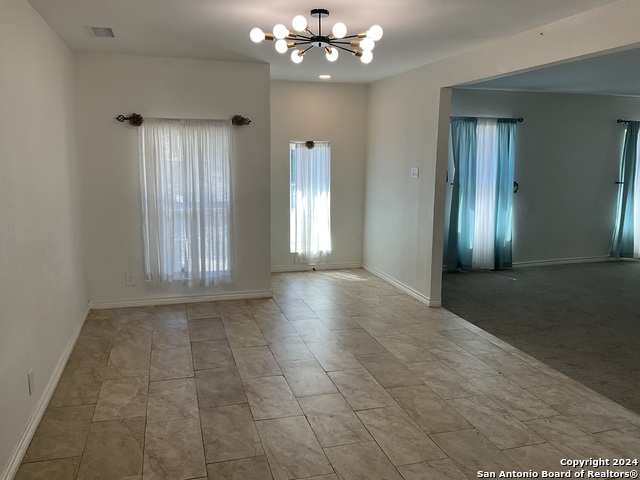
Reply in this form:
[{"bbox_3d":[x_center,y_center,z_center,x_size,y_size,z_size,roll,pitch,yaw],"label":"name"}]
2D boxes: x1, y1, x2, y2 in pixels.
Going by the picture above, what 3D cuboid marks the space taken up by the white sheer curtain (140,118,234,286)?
[{"bbox_3d":[-1.305,-0.365,5.380,0.880,1.655,0.100,-2,10,-16],"label":"white sheer curtain"}]

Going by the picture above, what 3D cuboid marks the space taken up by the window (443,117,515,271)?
[{"bbox_3d":[2.171,-0.608,7.252,1.070,2.040,0.130,-2,10,-16],"label":"window"}]

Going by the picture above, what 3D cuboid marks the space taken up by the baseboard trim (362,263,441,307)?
[{"bbox_3d":[0.927,0.496,6.518,0.125,0.090,1.993,-2,10,-16],"label":"baseboard trim"}]

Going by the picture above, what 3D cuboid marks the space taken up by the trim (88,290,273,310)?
[{"bbox_3d":[-1.401,0.624,5.582,1.860,0.085,0.022,-2,10,-16],"label":"trim"}]

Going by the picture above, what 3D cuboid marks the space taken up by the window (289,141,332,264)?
[{"bbox_3d":[-0.102,-0.476,7.092,0.540,1.625,0.090,-2,10,-16],"label":"window"}]

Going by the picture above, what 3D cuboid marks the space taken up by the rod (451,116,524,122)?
[{"bbox_3d":[2.180,-1.594,7.083,1.160,0.060,0.100,-2,10,-16],"label":"rod"}]

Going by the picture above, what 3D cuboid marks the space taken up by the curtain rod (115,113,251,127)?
[{"bbox_3d":[-1.324,-1.177,5.246,1.295,0.110,0.105,-2,10,-16],"label":"curtain rod"}]

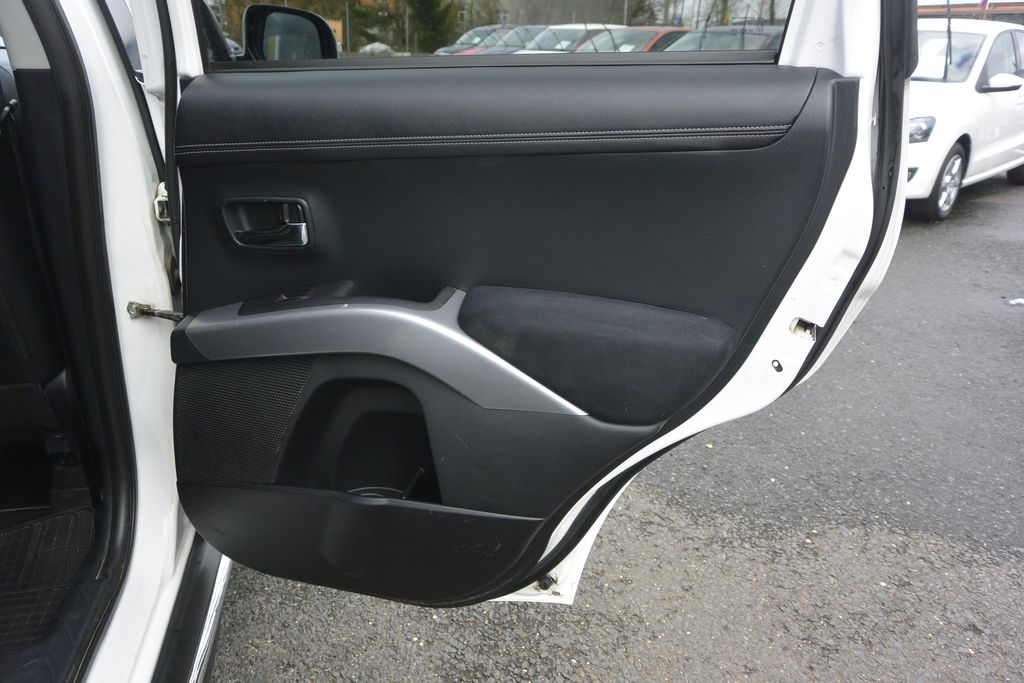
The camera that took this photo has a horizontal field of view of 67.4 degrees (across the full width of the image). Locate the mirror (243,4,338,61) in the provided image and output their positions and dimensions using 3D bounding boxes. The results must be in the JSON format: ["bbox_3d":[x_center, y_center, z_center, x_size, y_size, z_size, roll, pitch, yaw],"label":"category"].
[{"bbox_3d":[-0.560,-0.774,1.981,0.235,0.180,0.130,-1,22,-4],"label":"mirror"}]

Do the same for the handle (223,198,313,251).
[{"bbox_3d":[-0.305,-0.151,0.977,0.118,0.064,0.040,2,21,10],"label":"handle"}]

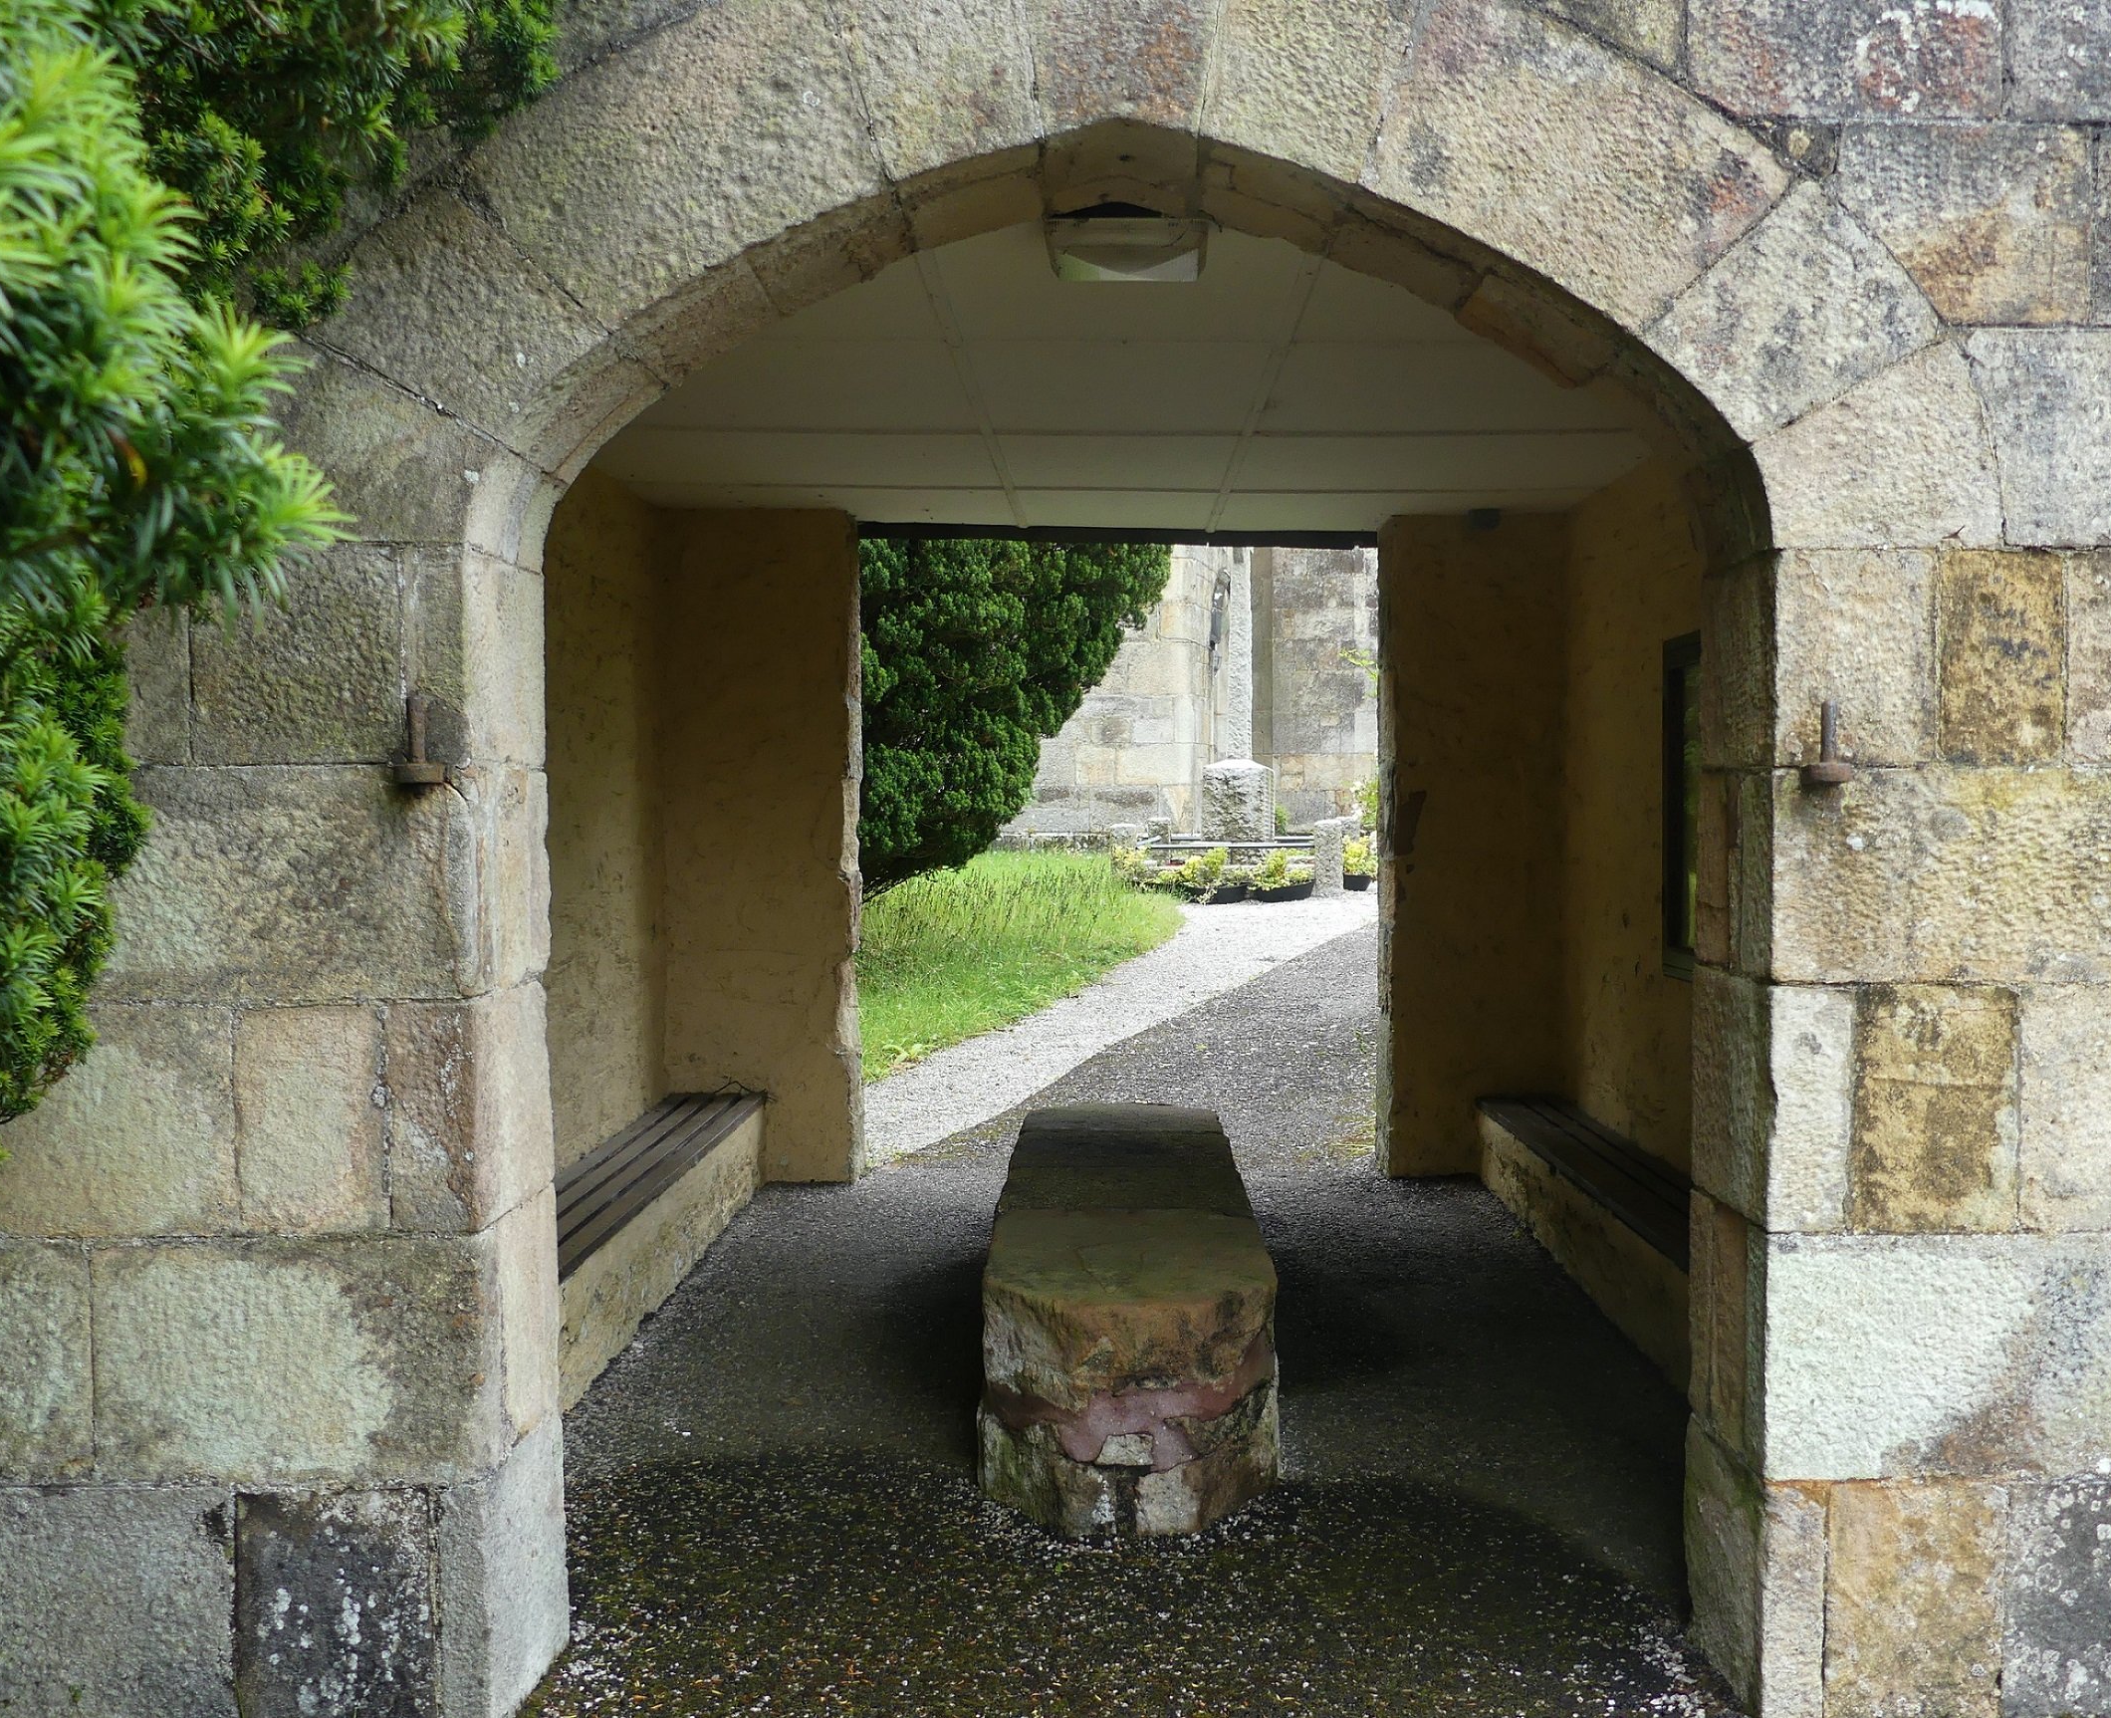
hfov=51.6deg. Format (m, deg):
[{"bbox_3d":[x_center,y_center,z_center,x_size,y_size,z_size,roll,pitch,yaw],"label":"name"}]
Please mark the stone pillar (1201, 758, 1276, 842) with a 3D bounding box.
[{"bbox_3d":[1.794,-0.501,21.456,0.630,0.951,0.630,0,2,15],"label":"stone pillar"}]

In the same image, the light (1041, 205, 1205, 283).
[{"bbox_3d":[0.133,-1.131,4.053,0.285,0.105,0.190,0,2,1],"label":"light"}]

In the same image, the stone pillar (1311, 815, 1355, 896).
[{"bbox_3d":[2.548,0.000,20.452,0.260,0.722,0.260,0,2,15],"label":"stone pillar"}]

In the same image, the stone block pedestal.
[{"bbox_3d":[0.178,1.048,5.606,0.623,0.442,2.659,0,2,1],"label":"stone block pedestal"}]

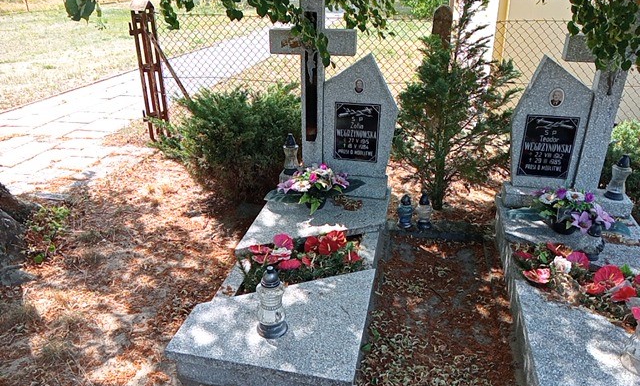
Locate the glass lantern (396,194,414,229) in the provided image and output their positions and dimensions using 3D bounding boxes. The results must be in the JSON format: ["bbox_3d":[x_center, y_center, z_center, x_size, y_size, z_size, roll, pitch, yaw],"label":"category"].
[{"bbox_3d":[0.571,0.115,3.401,0.102,0.238,0.102,6,26,11],"label":"glass lantern"}]

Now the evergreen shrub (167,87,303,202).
[{"bbox_3d":[-0.653,-0.416,3.887,1.080,0.860,1.000,6,26,11],"label":"evergreen shrub"}]

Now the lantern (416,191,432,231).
[{"bbox_3d":[0.695,0.106,3.375,0.102,0.277,0.102,6,26,11],"label":"lantern"}]

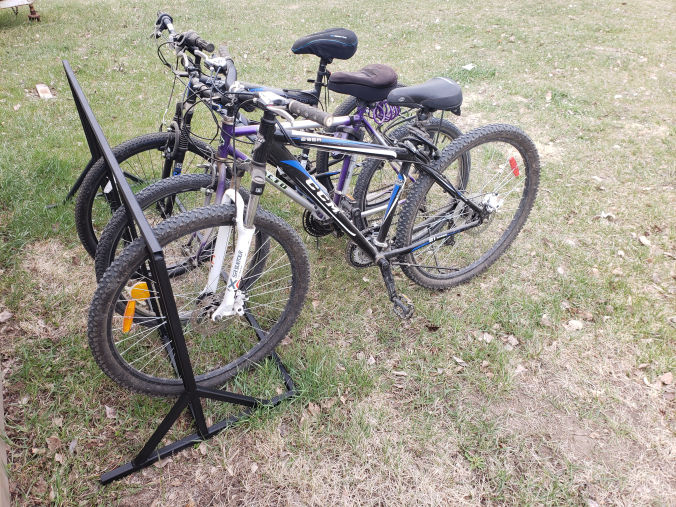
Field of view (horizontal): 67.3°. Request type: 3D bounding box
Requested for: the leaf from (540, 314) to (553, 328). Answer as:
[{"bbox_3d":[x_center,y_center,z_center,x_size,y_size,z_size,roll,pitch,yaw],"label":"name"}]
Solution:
[{"bbox_3d":[0.851,0.277,2.071,0.050,0.020,0.065,18,41,23],"label":"leaf"}]

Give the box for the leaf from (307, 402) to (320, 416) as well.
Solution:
[{"bbox_3d":[-0.084,0.534,1.739,0.048,0.020,0.055,-3,37,-4],"label":"leaf"}]

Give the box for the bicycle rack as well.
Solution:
[{"bbox_3d":[-0.891,-0.177,2.094,0.650,0.760,1.884,-19,40,-23],"label":"bicycle rack"}]

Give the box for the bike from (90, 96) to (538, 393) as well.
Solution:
[{"bbox_3d":[0.071,-0.128,1.763,1.830,1.060,0.640,-19,41,-24],"label":"bike"}]

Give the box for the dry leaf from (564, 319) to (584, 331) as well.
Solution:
[{"bbox_3d":[0.957,0.289,2.054,0.075,0.020,0.060,21,42,26],"label":"dry leaf"}]

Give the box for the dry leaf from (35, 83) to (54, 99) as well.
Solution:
[{"bbox_3d":[-2.508,-1.391,4.346,0.130,0.040,0.280,-19,41,-23],"label":"dry leaf"}]

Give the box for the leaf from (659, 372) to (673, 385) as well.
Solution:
[{"bbox_3d":[1.183,0.451,1.834,0.052,0.020,0.052,30,46,34],"label":"leaf"}]

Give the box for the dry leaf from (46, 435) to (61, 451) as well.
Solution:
[{"bbox_3d":[-0.922,0.612,1.645,0.048,0.020,0.058,-31,46,-34],"label":"dry leaf"}]

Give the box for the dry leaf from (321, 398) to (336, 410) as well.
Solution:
[{"bbox_3d":[-0.033,0.522,1.755,0.055,0.020,0.050,-2,37,-2],"label":"dry leaf"}]

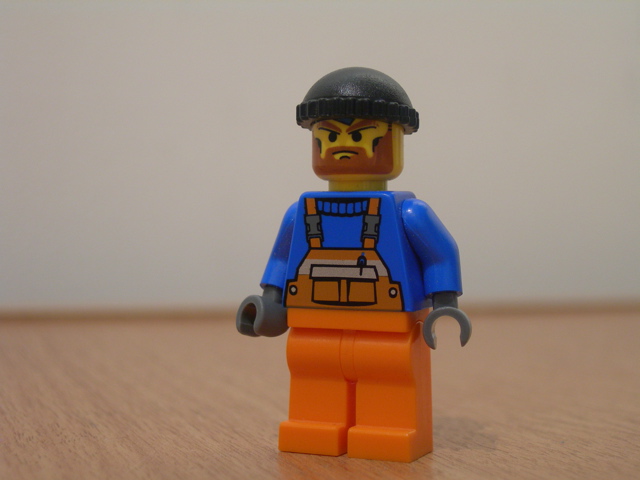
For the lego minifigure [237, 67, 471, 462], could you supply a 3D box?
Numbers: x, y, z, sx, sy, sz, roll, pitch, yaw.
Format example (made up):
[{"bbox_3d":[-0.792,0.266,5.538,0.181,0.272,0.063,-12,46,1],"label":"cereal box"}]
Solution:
[{"bbox_3d":[0.004,0.002,0.147,0.026,0.043,0.014,1,2,24],"label":"lego minifigure"}]

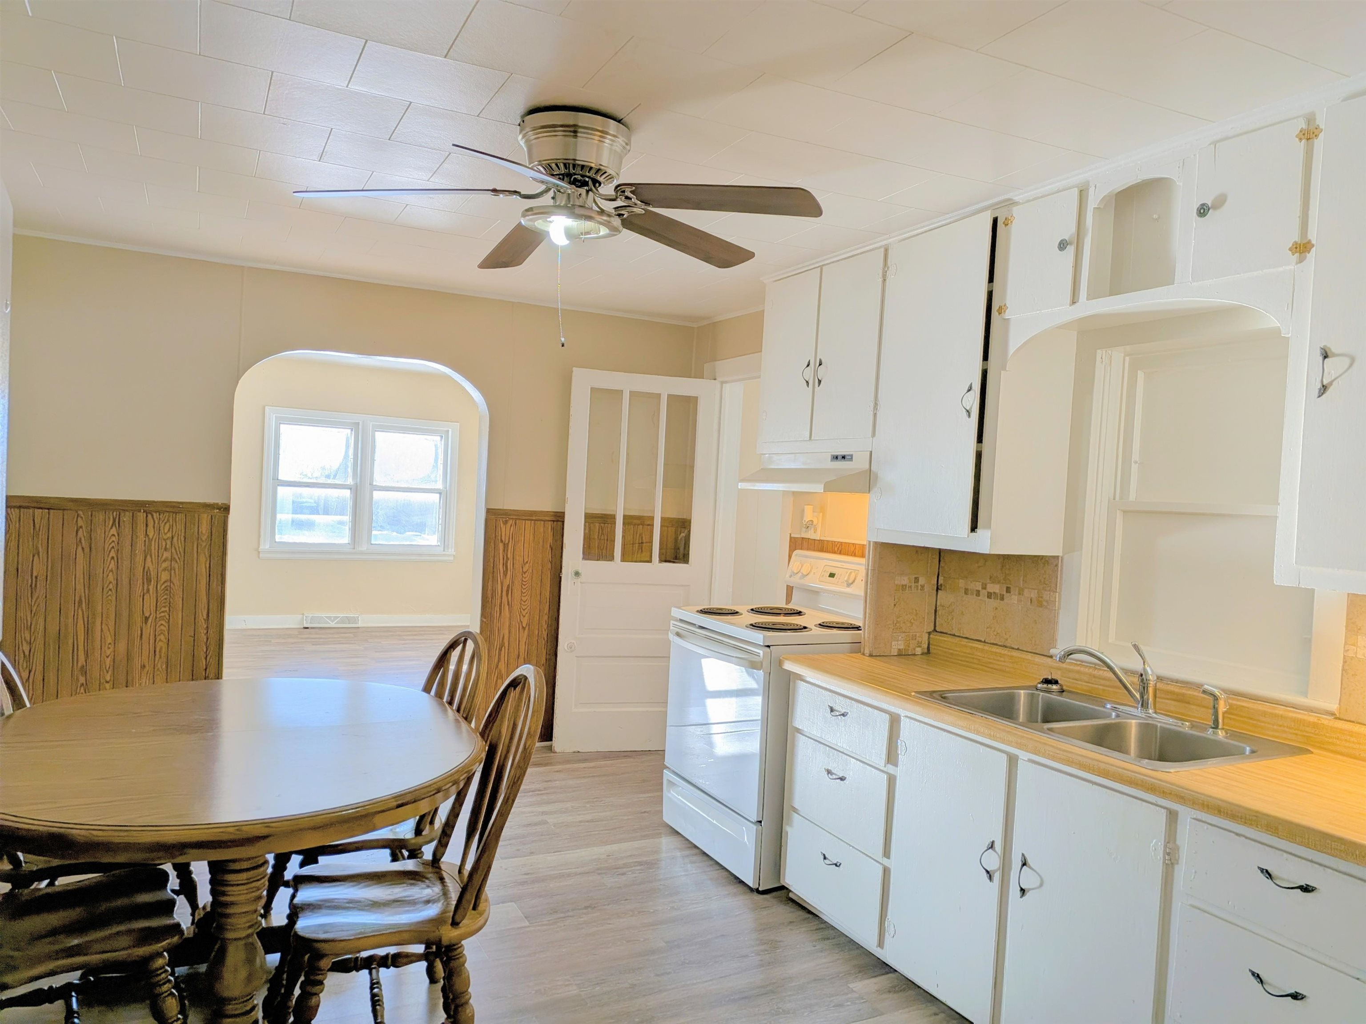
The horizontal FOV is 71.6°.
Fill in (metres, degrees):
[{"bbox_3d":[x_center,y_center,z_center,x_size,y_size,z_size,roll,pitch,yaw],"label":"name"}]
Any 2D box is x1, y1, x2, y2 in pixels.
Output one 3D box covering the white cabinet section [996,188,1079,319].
[{"bbox_3d":[1.209,-0.781,2.959,0.295,0.349,0.258,2,1,-28],"label":"white cabinet section"}]

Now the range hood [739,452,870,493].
[{"bbox_3d":[0.601,-0.159,3.922,0.489,0.159,0.756,2,2,-28],"label":"range hood"}]

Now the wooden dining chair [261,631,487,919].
[{"bbox_3d":[-0.939,0.857,2.888,0.570,0.980,0.470,2,2,-32],"label":"wooden dining chair"}]

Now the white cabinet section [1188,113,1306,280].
[{"bbox_3d":[1.507,-0.754,2.399,0.295,0.349,0.269,2,1,-28],"label":"white cabinet section"}]

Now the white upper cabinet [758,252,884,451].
[{"bbox_3d":[0.684,-0.626,3.958,0.340,0.776,0.808,2,2,-28],"label":"white upper cabinet"}]

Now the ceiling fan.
[{"bbox_3d":[-0.301,-0.879,2.512,1.330,0.340,1.330,2,2,-28],"label":"ceiling fan"}]

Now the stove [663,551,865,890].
[{"bbox_3d":[0.400,0.786,3.913,0.700,1.205,0.750,2,2,-28],"label":"stove"}]

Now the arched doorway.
[{"bbox_3d":[-1.664,0.237,4.884,1.245,2.045,0.190,2,2,-28],"label":"arched doorway"}]

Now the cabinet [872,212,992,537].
[{"bbox_3d":[1.000,-0.436,3.347,0.340,1.097,0.585,2,2,-28],"label":"cabinet"}]

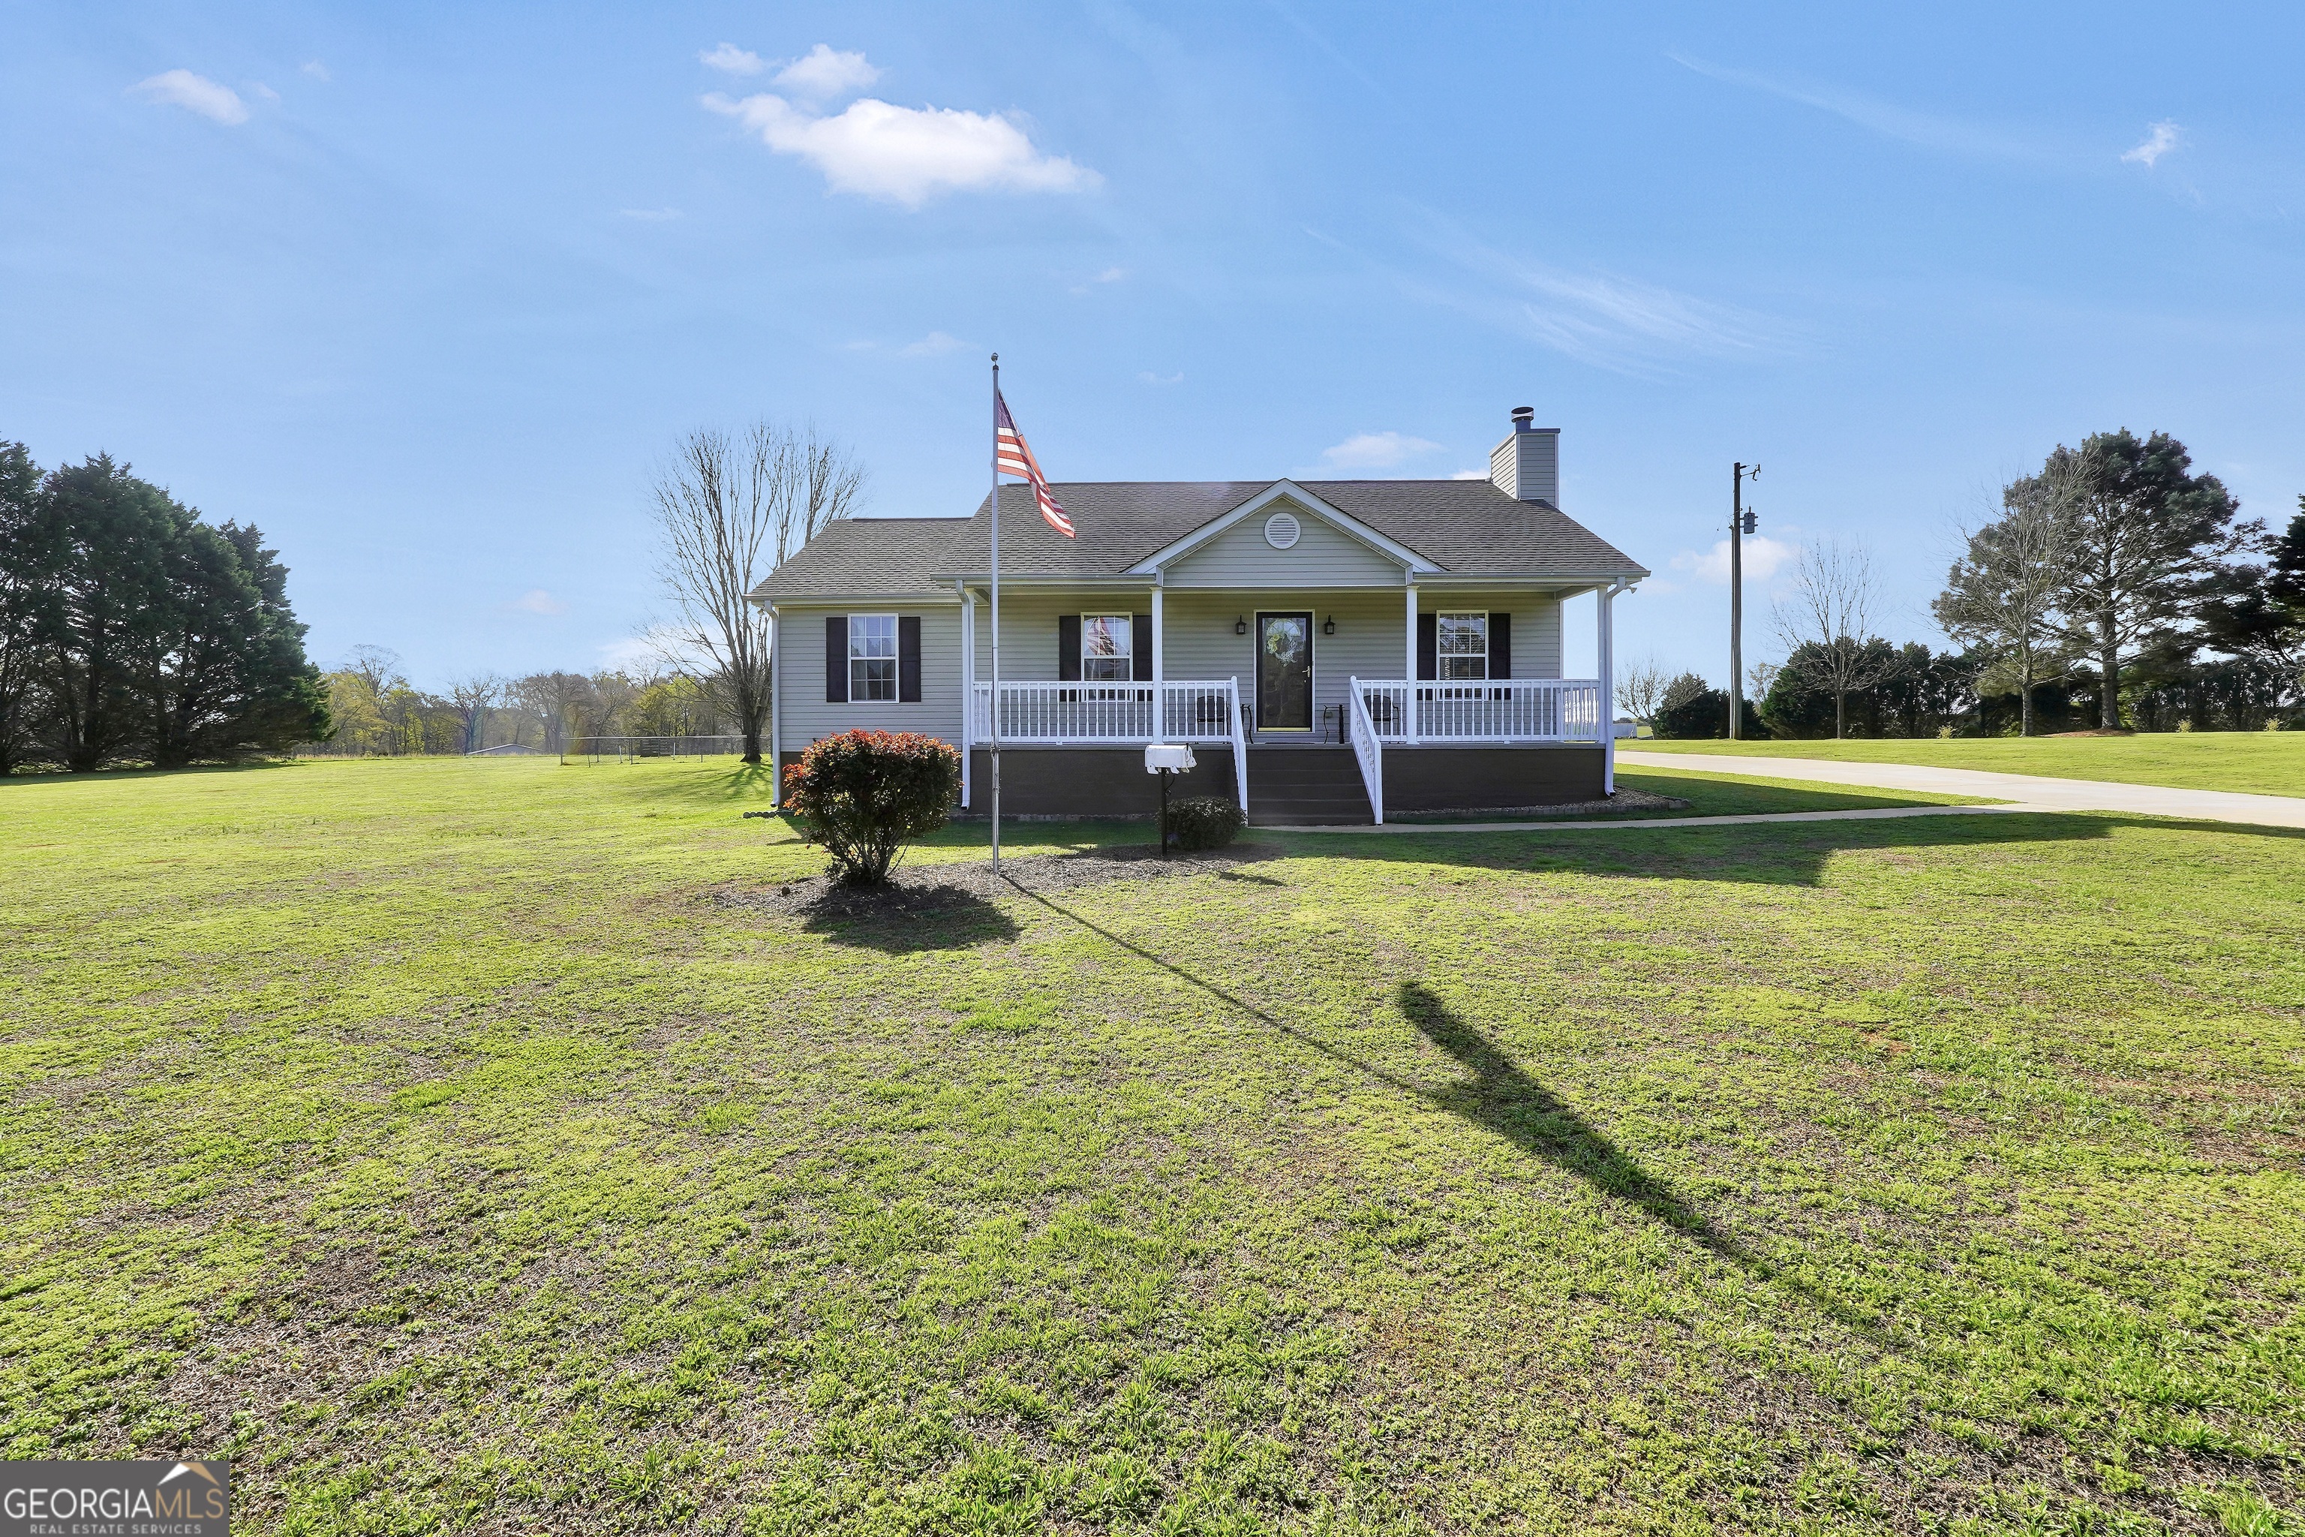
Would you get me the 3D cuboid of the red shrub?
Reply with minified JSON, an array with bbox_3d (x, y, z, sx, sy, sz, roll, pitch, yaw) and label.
[{"bbox_3d":[-2.520,0.340,8.650,1.620,1.380,1.500,0,2,0],"label":"red shrub"}]

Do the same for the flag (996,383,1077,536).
[{"bbox_3d":[-1.080,-2.850,9.000,0.850,1.320,0.270,-1,2,-27],"label":"flag"}]

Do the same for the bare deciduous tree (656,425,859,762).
[{"bbox_3d":[-16.200,-7.200,39.500,8.800,13.900,8.600,0,2,0],"label":"bare deciduous tree"}]

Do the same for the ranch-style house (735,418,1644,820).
[{"bbox_3d":[0.370,-3.100,18.200,13.900,7.200,10.400,0,2,1],"label":"ranch-style house"}]

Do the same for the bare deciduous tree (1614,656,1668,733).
[{"bbox_3d":[25.500,-3.850,50.000,3.400,4.300,3.400,0,2,0],"label":"bare deciduous tree"}]

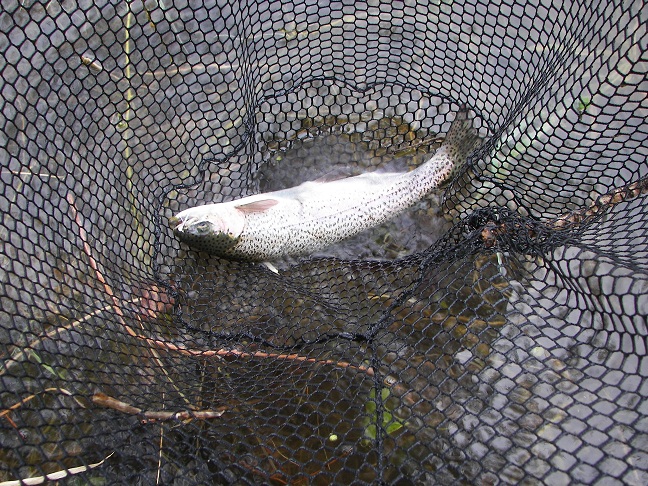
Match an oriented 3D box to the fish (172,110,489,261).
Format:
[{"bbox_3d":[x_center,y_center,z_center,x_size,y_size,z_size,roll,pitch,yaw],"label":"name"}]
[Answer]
[{"bbox_3d":[0.025,-0.057,0.824,0.410,0.068,0.123,-21,64,-11],"label":"fish"}]

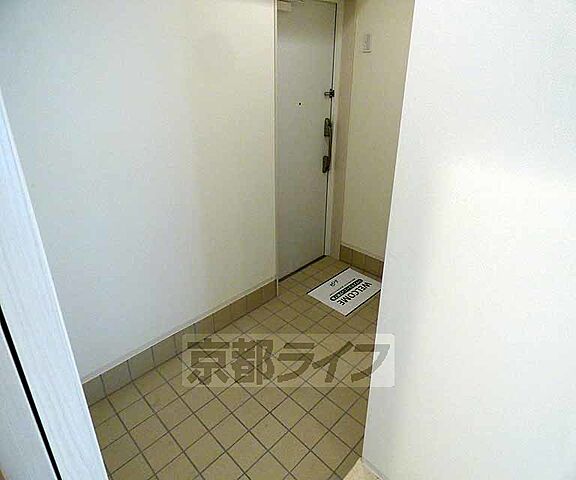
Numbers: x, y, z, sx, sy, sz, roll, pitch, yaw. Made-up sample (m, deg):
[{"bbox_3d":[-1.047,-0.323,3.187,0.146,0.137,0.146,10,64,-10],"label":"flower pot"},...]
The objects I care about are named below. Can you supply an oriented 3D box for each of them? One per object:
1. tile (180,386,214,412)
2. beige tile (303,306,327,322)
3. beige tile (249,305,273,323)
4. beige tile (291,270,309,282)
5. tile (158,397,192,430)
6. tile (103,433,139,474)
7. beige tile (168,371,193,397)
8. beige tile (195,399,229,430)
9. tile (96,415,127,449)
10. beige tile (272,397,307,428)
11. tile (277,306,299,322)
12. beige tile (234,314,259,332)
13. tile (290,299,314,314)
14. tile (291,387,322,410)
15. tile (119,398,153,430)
[{"bbox_3d":[-0.522,0.919,2.021,0.146,0.012,0.146,24,36,39],"label":"tile"},{"bbox_3d":[0.223,0.572,2.679,0.147,0.010,0.147,-25,36,-39],"label":"beige tile"},{"bbox_3d":[-0.212,0.577,2.687,0.146,0.010,0.146,24,36,39],"label":"beige tile"},{"bbox_3d":[0.103,0.334,3.141,0.146,0.010,0.146,25,36,39],"label":"beige tile"},{"bbox_3d":[-0.630,0.966,1.926,0.145,0.010,0.145,24,36,39],"label":"tile"},{"bbox_3d":[-0.842,1.068,1.742,0.146,0.010,0.146,24,36,39],"label":"tile"},{"bbox_3d":[-0.628,0.871,2.115,0.146,0.012,0.146,24,36,39],"label":"beige tile"},{"bbox_3d":[-0.415,0.965,1.921,0.146,0.010,0.146,25,36,39],"label":"beige tile"},{"bbox_3d":[-0.947,1.017,1.839,0.147,0.010,0.147,-25,36,-39],"label":"tile"},{"bbox_3d":[0.006,0.963,1.926,0.145,0.010,0.145,24,36,39],"label":"beige tile"},{"bbox_3d":[0.001,0.576,2.672,0.146,0.010,0.146,25,36,39],"label":"tile"},{"bbox_3d":[-0.314,0.623,2.585,0.145,0.010,0.145,24,36,39],"label":"beige tile"},{"bbox_3d":[0.105,0.527,2.783,0.146,0.010,0.146,24,36,39],"label":"tile"},{"bbox_3d":[0.114,0.916,2.021,0.146,0.012,0.146,24,36,39],"label":"tile"},{"bbox_3d":[-0.843,0.970,1.931,0.146,0.010,0.146,24,36,39],"label":"tile"}]

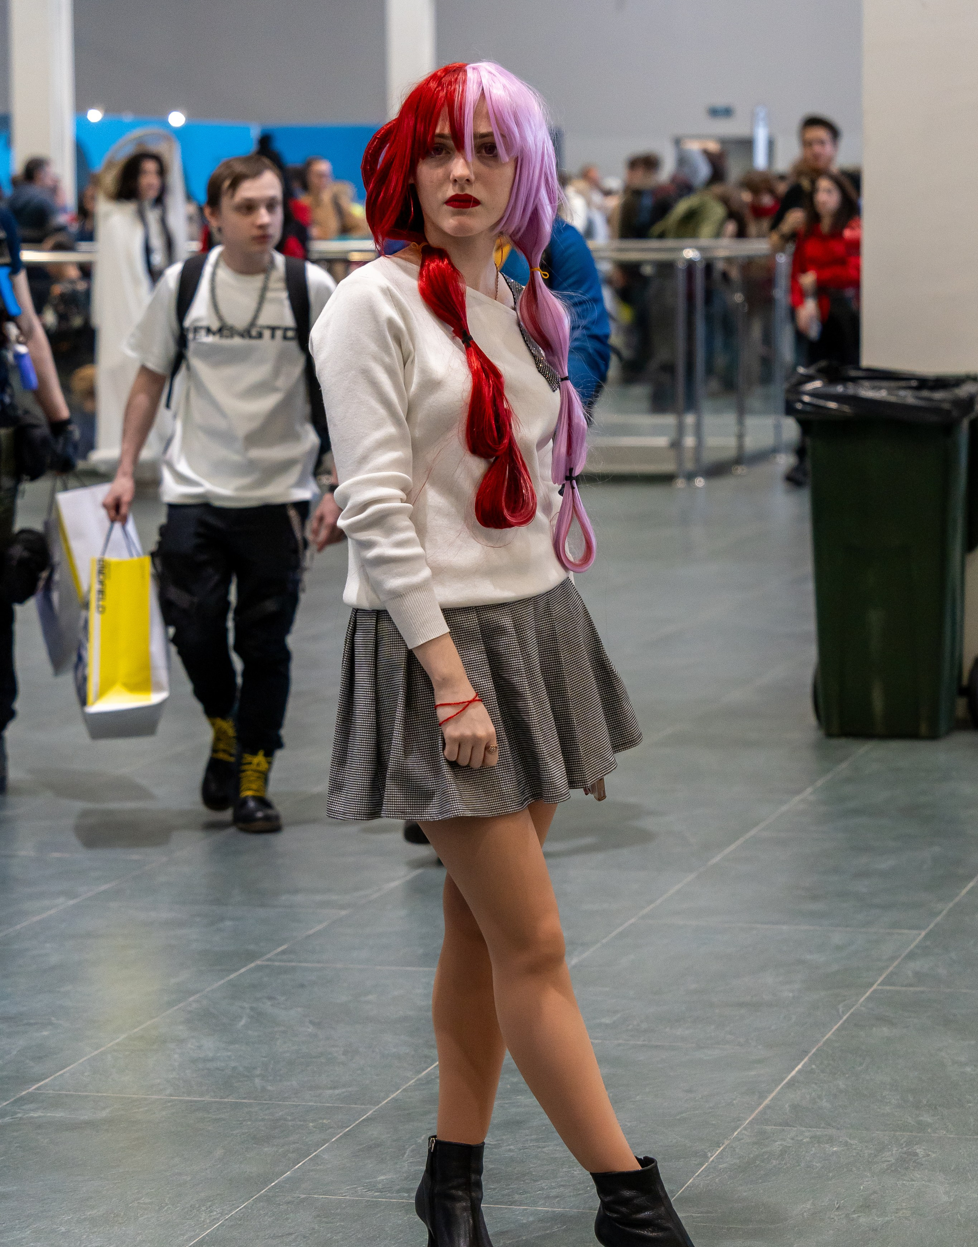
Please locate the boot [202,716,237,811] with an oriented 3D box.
[{"bbox_3d":[-0.654,0.317,8.701,0.110,0.210,0.290,0,27,6],"label":"boot"}]

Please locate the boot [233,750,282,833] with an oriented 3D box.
[{"bbox_3d":[-0.578,0.391,8.620,0.110,0.210,0.290,-1,7,-6],"label":"boot"}]

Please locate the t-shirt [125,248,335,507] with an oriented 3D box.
[{"bbox_3d":[-0.618,-0.608,8.520,0.560,0.620,0.310,-1,7,-8],"label":"t-shirt"}]

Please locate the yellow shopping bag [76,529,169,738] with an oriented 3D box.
[{"bbox_3d":[-0.891,0.025,8.420,0.200,0.470,0.280,-2,-13,-12],"label":"yellow shopping bag"}]

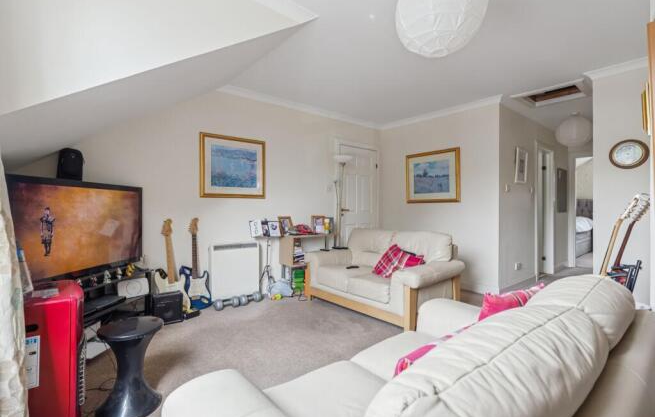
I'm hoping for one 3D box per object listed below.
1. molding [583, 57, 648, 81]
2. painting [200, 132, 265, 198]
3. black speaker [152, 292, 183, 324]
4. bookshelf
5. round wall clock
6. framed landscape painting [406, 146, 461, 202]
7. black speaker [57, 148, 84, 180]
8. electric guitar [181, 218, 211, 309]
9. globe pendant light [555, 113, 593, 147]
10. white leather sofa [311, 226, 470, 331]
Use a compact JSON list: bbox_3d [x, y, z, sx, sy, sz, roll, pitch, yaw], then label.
[{"bbox_3d":[2.810,-1.346,2.819,0.080,0.080,0.520,0,0,-44],"label":"molding"},{"bbox_3d":[-1.046,-0.456,3.297,0.743,0.685,0.035,0,0,-39],"label":"painting"},{"bbox_3d":[-1.521,0.937,2.755,0.255,0.275,0.150,0,0,-37],"label":"black speaker"},{"bbox_3d":[-0.304,0.694,3.865,0.566,0.747,0.326,0,1,-39],"label":"bookshelf"},{"bbox_3d":[2.667,-0.477,2.577,0.045,0.263,0.263,0,1,-39],"label":"round wall clock"},{"bbox_3d":[1.461,-0.434,4.075,0.035,0.715,0.825,0,1,-39],"label":"framed landscape painting"},{"bbox_3d":[-2.016,-0.333,2.283,0.162,0.273,0.157,0,1,43],"label":"black speaker"},{"bbox_3d":[-1.383,0.572,3.063,0.318,0.957,0.081,0,-6,-33],"label":"electric guitar"},{"bbox_3d":[3.461,-1.086,4.080,0.430,0.460,0.430,0,0,-39],"label":"globe pendant light"},{"bbox_3d":[0.600,0.662,3.361,0.970,0.830,1.490,0,0,-43],"label":"white leather sofa"}]

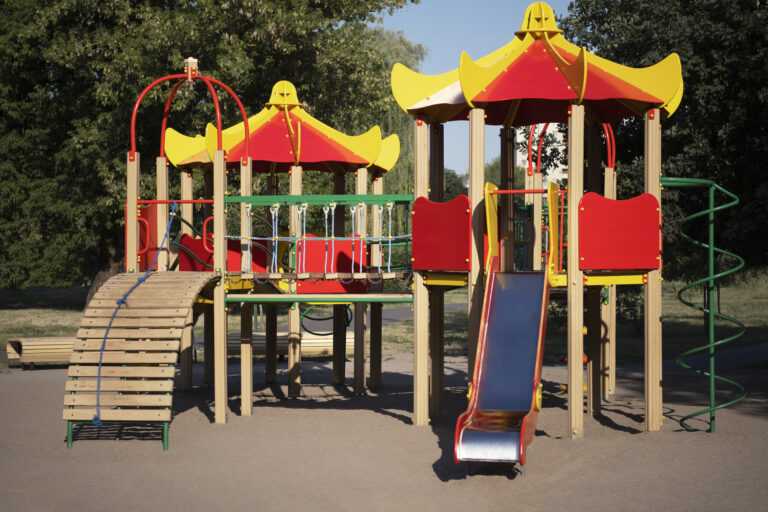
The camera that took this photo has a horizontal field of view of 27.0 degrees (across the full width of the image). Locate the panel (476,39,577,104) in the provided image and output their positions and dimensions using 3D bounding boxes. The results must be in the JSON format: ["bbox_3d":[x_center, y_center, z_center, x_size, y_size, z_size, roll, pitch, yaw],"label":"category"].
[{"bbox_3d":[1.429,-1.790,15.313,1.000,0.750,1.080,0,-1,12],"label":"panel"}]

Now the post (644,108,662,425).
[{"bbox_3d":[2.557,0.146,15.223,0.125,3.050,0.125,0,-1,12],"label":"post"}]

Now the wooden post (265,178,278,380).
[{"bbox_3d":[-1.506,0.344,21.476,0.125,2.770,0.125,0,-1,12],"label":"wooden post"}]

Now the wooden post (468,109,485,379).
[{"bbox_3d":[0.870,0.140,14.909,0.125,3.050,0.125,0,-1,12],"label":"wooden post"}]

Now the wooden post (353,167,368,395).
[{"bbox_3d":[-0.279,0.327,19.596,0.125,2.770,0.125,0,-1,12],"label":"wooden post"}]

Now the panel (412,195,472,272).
[{"bbox_3d":[0.548,-0.212,15.259,0.040,0.740,1.000,0,-1,-33],"label":"panel"}]

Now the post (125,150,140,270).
[{"bbox_3d":[-2.375,0.293,15.120,0.108,2.563,0.108,0,0,11],"label":"post"}]

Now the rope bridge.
[{"bbox_3d":[-0.535,-0.188,16.263,1.900,0.840,0.920,0,-1,9],"label":"rope bridge"}]

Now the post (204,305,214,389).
[{"bbox_3d":[-2.124,0.305,19.432,0.108,2.569,0.108,0,0,34],"label":"post"}]

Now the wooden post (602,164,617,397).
[{"bbox_3d":[2.689,0.338,19.198,0.110,2.750,0.110,0,-1,12],"label":"wooden post"}]

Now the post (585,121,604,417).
[{"bbox_3d":[2.086,0.143,15.804,0.108,2.868,0.108,0,0,34],"label":"post"}]

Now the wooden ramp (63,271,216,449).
[{"bbox_3d":[-2.181,0.900,14.841,0.950,1.530,2.300,0,-1,7],"label":"wooden ramp"}]

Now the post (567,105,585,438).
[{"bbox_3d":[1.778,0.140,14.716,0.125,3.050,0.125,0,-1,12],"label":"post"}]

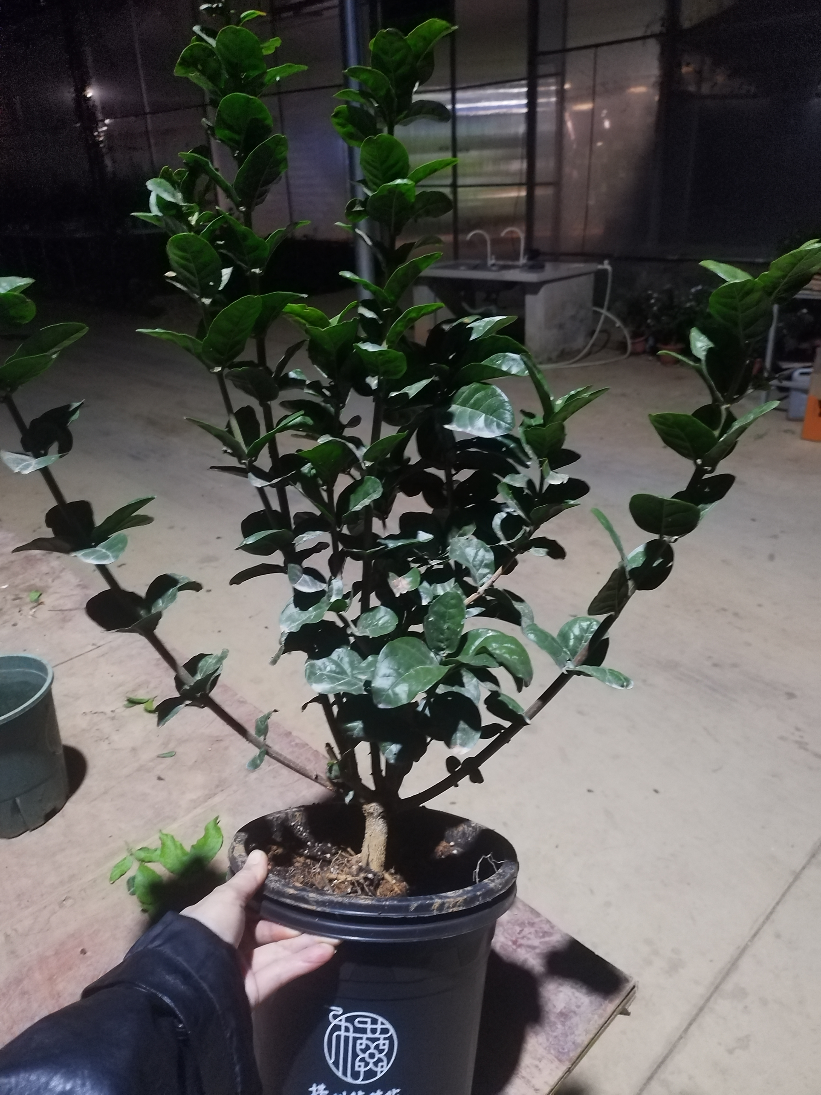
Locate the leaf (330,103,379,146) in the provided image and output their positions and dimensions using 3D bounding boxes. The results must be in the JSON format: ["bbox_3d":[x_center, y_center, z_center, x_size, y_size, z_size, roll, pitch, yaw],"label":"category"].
[{"bbox_3d":[-0.045,-0.339,0.660,0.050,0.030,0.013,32,6,-18],"label":"leaf"}]

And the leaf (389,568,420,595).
[{"bbox_3d":[-0.004,0.028,0.670,0.032,0.026,0.016,-6,6,0],"label":"leaf"}]

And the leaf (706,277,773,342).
[{"bbox_3d":[0.264,-0.190,0.660,0.048,0.058,0.013,-5,34,10],"label":"leaf"}]

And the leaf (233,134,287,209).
[{"bbox_3d":[-0.130,-0.327,0.715,0.040,0.064,0.019,27,9,10],"label":"leaf"}]

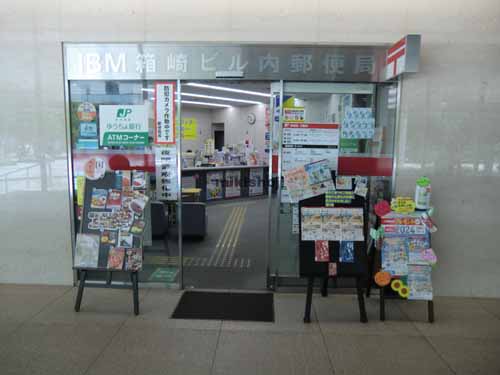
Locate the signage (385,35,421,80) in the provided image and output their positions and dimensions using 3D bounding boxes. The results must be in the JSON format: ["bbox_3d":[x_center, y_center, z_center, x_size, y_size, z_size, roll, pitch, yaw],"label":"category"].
[{"bbox_3d":[1.346,-1.119,3.060,0.120,0.290,0.440,1,7,2],"label":"signage"}]

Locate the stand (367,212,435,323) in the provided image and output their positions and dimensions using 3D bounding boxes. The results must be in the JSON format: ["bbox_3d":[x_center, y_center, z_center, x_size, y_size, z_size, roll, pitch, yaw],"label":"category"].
[{"bbox_3d":[1.392,0.698,3.207,0.475,0.910,0.500,1,7,2],"label":"stand"}]

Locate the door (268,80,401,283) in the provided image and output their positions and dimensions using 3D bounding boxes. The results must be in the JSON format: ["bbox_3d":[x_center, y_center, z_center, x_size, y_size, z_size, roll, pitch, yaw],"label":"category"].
[{"bbox_3d":[0.789,0.035,3.492,1.245,2.095,0.090,1,7,2],"label":"door"}]

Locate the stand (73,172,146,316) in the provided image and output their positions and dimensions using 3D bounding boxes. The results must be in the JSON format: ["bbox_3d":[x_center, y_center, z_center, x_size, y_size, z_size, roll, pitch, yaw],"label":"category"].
[{"bbox_3d":[-1.266,0.484,3.261,0.640,1.240,0.520,1,7,2],"label":"stand"}]

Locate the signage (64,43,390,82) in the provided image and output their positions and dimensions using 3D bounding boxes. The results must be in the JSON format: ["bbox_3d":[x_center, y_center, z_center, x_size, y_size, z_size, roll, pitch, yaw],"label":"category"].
[{"bbox_3d":[-0.194,-1.198,3.355,3.230,0.345,0.100,1,7,2],"label":"signage"}]

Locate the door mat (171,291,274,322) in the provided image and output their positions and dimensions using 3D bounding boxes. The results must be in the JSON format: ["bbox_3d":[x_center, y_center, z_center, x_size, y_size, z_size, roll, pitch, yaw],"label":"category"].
[{"bbox_3d":[-0.226,1.115,3.295,0.902,0.012,0.560,1,7,2],"label":"door mat"}]

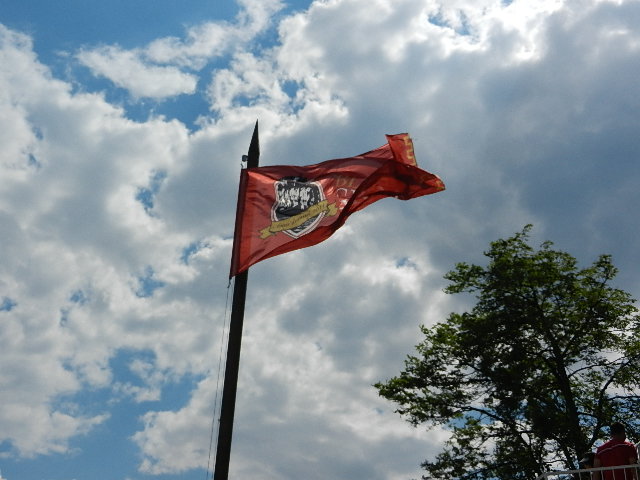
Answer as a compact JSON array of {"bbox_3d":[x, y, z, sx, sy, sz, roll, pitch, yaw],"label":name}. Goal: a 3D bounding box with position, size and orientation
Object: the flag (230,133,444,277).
[{"bbox_3d":[0.150,-0.345,7.300,1.900,1.220,0.420,-9,-33,19],"label":"flag"}]

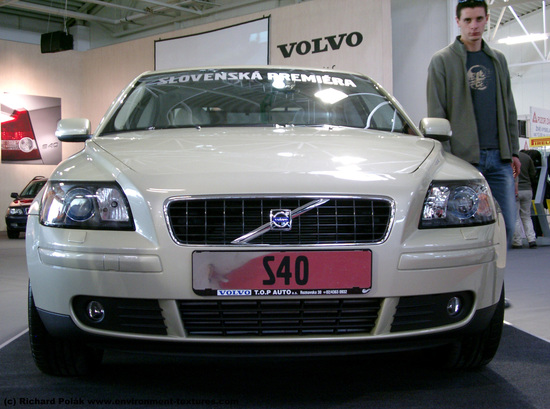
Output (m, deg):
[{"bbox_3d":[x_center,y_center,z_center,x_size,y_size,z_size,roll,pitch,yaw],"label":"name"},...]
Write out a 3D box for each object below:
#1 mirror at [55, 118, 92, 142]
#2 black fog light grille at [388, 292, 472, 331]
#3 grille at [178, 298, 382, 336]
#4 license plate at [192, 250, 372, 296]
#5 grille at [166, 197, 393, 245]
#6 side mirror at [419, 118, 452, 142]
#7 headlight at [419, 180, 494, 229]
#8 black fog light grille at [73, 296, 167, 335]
[{"bbox_3d":[-0.995,-0.366,3.930,0.185,0.118,0.120,0,1,-4],"label":"mirror"},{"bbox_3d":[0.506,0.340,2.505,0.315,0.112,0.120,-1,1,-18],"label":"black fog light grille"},{"bbox_3d":[0.017,0.340,2.385,0.615,0.115,0.075,0,1,-4],"label":"grille"},{"bbox_3d":[0.022,0.203,2.338,0.530,0.135,0.020,0,1,-4],"label":"license plate"},{"bbox_3d":[0.015,0.048,2.385,0.690,0.150,0.085,0,1,-4],"label":"grille"},{"bbox_3d":[0.818,-0.377,4.030,0.178,0.120,0.120,0,1,-4],"label":"side mirror"},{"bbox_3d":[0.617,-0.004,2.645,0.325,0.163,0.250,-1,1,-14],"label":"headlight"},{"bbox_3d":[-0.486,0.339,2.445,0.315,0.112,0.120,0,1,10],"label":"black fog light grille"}]

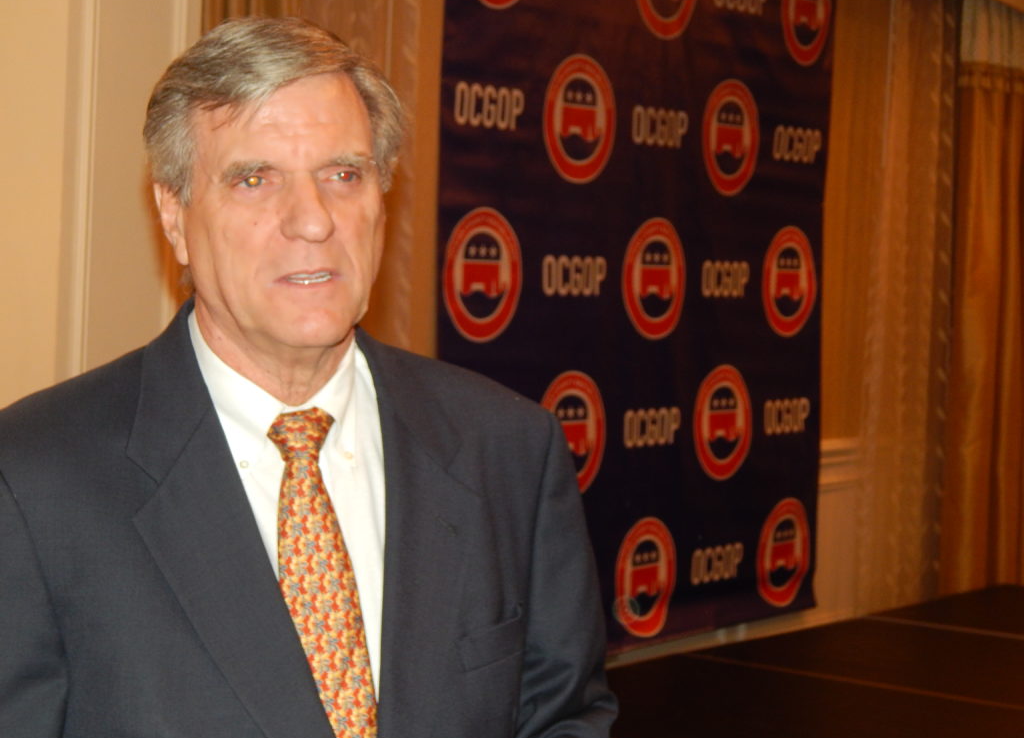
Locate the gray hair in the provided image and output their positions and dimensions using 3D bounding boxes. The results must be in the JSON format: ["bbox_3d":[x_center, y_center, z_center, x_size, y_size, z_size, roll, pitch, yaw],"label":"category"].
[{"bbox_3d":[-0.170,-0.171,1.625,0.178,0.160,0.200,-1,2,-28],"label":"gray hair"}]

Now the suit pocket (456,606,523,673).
[{"bbox_3d":[-0.015,0.197,1.630,0.014,0.036,0.080,3,2,35],"label":"suit pocket"}]

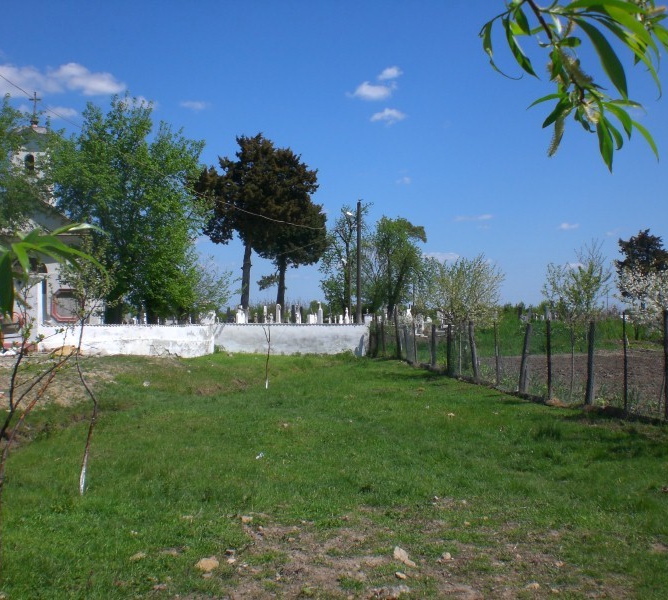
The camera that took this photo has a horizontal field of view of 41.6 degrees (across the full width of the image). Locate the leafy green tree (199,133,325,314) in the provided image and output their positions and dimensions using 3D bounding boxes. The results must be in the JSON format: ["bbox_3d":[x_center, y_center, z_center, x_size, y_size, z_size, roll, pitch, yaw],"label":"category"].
[{"bbox_3d":[-3.817,-3.433,45.000,6.460,10.090,5.800,0,-1,0],"label":"leafy green tree"}]

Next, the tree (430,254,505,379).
[{"bbox_3d":[3.420,0.342,22.521,1.896,3.016,1.801,0,-1,0],"label":"tree"}]

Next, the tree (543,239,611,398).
[{"bbox_3d":[4.363,0.324,15.820,1.223,2.861,1.223,0,-1,0],"label":"tree"}]

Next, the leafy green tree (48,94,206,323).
[{"bbox_3d":[-7.995,-2.971,34.071,6.117,9.970,5.505,0,-1,0],"label":"leafy green tree"}]

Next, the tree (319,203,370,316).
[{"bbox_3d":[0.574,-1.558,48.054,2.842,7.542,2.700,0,-1,0],"label":"tree"}]

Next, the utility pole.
[{"bbox_3d":[1.116,-1.160,38.046,0.199,6.463,0.199,0,-1,0],"label":"utility pole"}]

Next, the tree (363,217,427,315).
[{"bbox_3d":[3.307,-1.175,48.048,3.498,6.777,3.323,0,-1,0],"label":"tree"}]

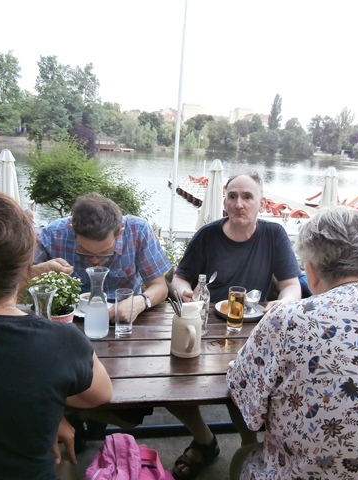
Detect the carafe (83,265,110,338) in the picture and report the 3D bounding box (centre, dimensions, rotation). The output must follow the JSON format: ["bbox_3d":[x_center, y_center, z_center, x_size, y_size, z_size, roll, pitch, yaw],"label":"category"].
[{"bbox_3d":[-0.258,0.199,1.402,0.080,0.217,0.080,0,13,-10],"label":"carafe"}]

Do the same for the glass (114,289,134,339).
[{"bbox_3d":[-0.176,0.234,1.421,0.061,0.148,0.061,1,13,-7],"label":"glass"}]

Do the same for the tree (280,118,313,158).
[{"bbox_3d":[34.994,-30.229,132.143,9.620,11.555,9.139,3,12,0],"label":"tree"}]

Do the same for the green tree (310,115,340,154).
[{"bbox_3d":[57.781,-41.413,175.000,12.621,14.226,12.621,7,13,17],"label":"green tree"}]

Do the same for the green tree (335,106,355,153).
[{"bbox_3d":[52.032,-34.219,138.657,6.531,14.550,6.205,3,12,0],"label":"green tree"}]

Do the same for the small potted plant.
[{"bbox_3d":[-0.375,0.204,1.341,0.185,0.223,0.185,-1,13,-16],"label":"small potted plant"}]

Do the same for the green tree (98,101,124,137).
[{"bbox_3d":[-16.984,-28.885,110.010,6.595,11.063,6.265,3,12,0],"label":"green tree"}]

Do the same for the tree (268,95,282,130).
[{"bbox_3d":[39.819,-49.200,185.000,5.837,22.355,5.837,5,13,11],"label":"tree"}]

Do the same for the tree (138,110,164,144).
[{"bbox_3d":[-7.770,-30.534,120.964,6.734,9.256,6.397,3,12,0],"label":"tree"}]

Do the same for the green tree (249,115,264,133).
[{"bbox_3d":[24.435,-33.893,139.893,4.792,11.010,4.553,3,12,0],"label":"green tree"}]

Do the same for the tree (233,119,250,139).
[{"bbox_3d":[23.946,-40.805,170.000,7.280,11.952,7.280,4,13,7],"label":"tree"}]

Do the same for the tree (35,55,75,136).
[{"bbox_3d":[-21.535,-24.963,78.000,7.735,14.909,7.735,-1,13,-15],"label":"tree"}]

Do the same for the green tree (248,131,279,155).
[{"bbox_3d":[25.748,-29.535,134.405,9.497,7.640,9.022,3,12,0],"label":"green tree"}]

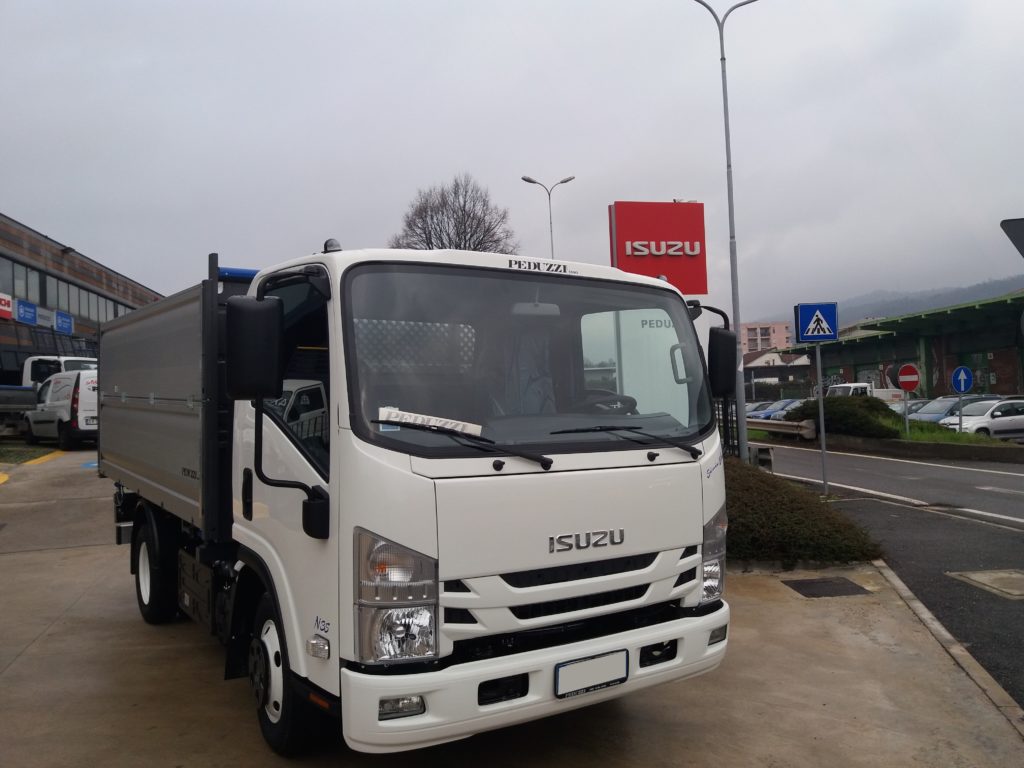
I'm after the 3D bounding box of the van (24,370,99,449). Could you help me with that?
[{"bbox_3d":[-10.780,0.640,20.900,4.050,1.820,1.830,-1,-1,45],"label":"van"}]

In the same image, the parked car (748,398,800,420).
[{"bbox_3d":[16.767,1.862,50.022,4.000,1.530,1.720,-2,-2,-10],"label":"parked car"}]

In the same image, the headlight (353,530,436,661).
[{"bbox_3d":[-0.407,0.740,2.934,0.258,0.476,0.186,0,-1,-34],"label":"headlight"}]

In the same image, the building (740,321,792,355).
[{"bbox_3d":[71.300,-6.000,233.000,14.500,22.000,13.000,-2,-1,10],"label":"building"}]

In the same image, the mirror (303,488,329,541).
[{"bbox_3d":[-0.732,0.495,3.121,0.090,0.205,0.110,1,-1,-15],"label":"mirror"}]

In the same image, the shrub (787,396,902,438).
[{"bbox_3d":[12.800,1.275,32.000,3.700,1.550,4.000,-2,-2,0],"label":"shrub"}]

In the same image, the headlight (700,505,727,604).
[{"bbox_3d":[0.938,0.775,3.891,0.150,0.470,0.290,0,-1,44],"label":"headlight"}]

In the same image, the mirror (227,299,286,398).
[{"bbox_3d":[-0.933,-0.129,2.979,0.210,0.375,0.100,1,-1,-15],"label":"mirror"}]

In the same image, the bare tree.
[{"bbox_3d":[-2.730,-4.000,40.000,7.200,12.000,7.200,-2,-1,0],"label":"bare tree"}]

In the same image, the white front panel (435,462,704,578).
[{"bbox_3d":[0.312,0.536,3.353,1.380,0.380,0.110,1,-1,-35],"label":"white front panel"}]

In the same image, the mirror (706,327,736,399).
[{"bbox_3d":[1.092,-0.110,4.301,0.182,0.374,0.086,0,-1,-34],"label":"mirror"}]

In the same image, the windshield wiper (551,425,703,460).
[{"bbox_3d":[0.500,0.254,3.542,0.835,0.151,0.104,0,-1,-34],"label":"windshield wiper"}]

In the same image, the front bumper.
[{"bbox_3d":[0.251,1.135,3.370,1.912,0.294,0.268,0,-1,-34],"label":"front bumper"}]

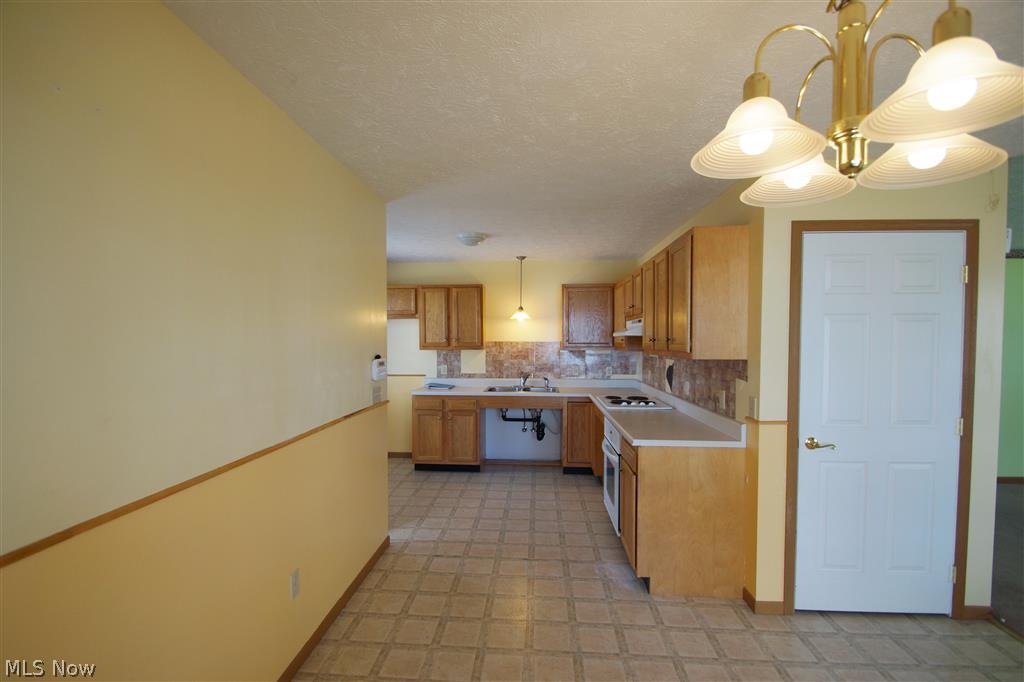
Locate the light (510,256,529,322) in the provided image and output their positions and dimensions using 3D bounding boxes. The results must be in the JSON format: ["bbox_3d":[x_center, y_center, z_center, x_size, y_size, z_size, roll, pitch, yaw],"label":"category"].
[{"bbox_3d":[0.107,-0.616,5.014,0.225,0.749,0.227,0,0,4],"label":"light"}]

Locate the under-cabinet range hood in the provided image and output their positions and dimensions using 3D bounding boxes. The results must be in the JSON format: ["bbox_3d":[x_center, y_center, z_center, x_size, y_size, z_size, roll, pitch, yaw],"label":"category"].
[{"bbox_3d":[1.240,-0.124,3.960,0.457,0.141,0.751,0,0,4],"label":"under-cabinet range hood"}]

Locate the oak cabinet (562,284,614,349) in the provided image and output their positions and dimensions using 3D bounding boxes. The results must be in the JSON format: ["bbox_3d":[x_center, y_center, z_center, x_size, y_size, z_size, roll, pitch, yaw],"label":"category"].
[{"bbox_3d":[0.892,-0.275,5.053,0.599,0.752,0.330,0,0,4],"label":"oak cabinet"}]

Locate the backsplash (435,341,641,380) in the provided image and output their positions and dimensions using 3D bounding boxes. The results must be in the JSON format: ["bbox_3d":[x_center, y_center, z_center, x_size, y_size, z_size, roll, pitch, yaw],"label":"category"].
[{"bbox_3d":[0.314,0.237,5.248,2.498,0.469,0.022,0,0,4],"label":"backsplash"}]

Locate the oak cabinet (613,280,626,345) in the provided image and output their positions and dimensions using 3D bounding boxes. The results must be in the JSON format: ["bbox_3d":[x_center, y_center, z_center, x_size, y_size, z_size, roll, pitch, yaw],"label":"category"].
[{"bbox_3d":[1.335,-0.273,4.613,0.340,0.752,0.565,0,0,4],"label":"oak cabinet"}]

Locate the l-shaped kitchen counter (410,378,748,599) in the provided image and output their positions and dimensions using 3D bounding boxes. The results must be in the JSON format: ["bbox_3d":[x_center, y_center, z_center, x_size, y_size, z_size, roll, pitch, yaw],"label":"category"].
[{"bbox_3d":[0.137,0.970,3.889,2.611,1.002,2.756,0,0,4],"label":"l-shaped kitchen counter"}]

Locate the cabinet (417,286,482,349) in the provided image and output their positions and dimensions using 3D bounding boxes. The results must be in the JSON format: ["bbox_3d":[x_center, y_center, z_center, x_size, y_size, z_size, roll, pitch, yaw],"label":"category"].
[{"bbox_3d":[-0.707,-0.279,5.152,0.760,0.754,0.330,0,0,4],"label":"cabinet"}]

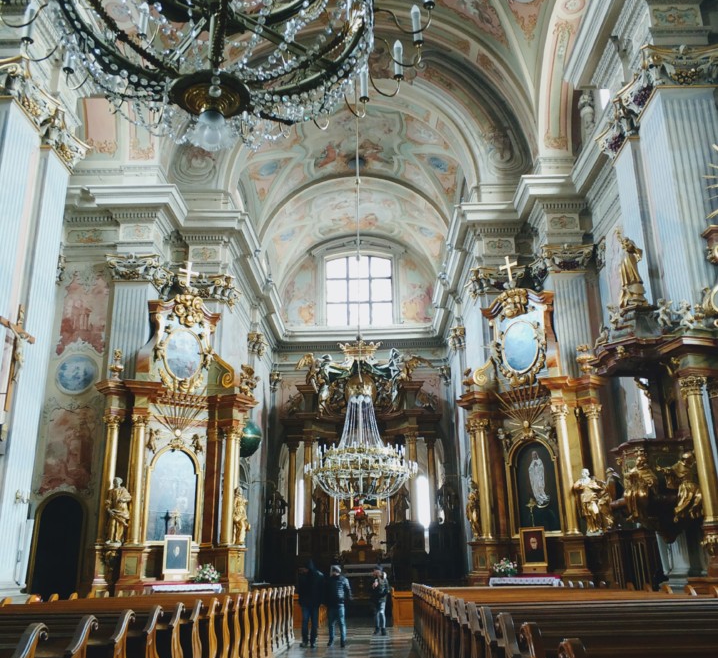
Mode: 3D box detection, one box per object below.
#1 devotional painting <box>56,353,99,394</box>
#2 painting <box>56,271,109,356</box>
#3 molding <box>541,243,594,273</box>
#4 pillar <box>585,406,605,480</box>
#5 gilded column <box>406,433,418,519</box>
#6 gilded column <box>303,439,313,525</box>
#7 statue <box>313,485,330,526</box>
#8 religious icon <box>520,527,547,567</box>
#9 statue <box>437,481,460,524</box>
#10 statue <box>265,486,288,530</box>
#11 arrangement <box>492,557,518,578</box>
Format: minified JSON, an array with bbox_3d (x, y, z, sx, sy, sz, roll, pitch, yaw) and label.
[{"bbox_3d":[-9.253,1.497,24.545,1.420,1.410,0.100,-1,-18,0],"label":"devotional painting"},{"bbox_3d":[-9.008,-0.527,24.288,1.420,2.834,0.080,-1,-18,1],"label":"painting"},{"bbox_3d":[7.048,-2.379,25.319,1.780,0.950,0.550,-1,-18,0],"label":"molding"},{"bbox_3d":[7.168,4.072,22.034,0.500,3.850,0.500,-16,-23,38],"label":"pillar"},{"bbox_3d":[2.529,6.895,35.206,0.500,4.023,0.500,-1,-18,1],"label":"gilded column"},{"bbox_3d":[-2.424,7.212,35.213,0.480,4.129,0.480,-1,-18,1],"label":"gilded column"},{"bbox_3d":[-1.780,8.369,35.491,0.800,1.950,0.650,-1,-18,0],"label":"statue"},{"bbox_3d":[4.835,6.026,20.725,0.760,1.011,0.080,-17,-24,40],"label":"religious icon"},{"bbox_3d":[4.174,8.062,34.791,1.050,1.864,0.750,-4,-18,9],"label":"statue"},{"bbox_3d":[-3.866,8.502,35.478,0.950,1.950,0.650,3,-19,-10],"label":"statue"},{"bbox_3d":[4.112,6.694,20.993,0.620,0.550,0.500,-17,-24,40],"label":"arrangement"}]

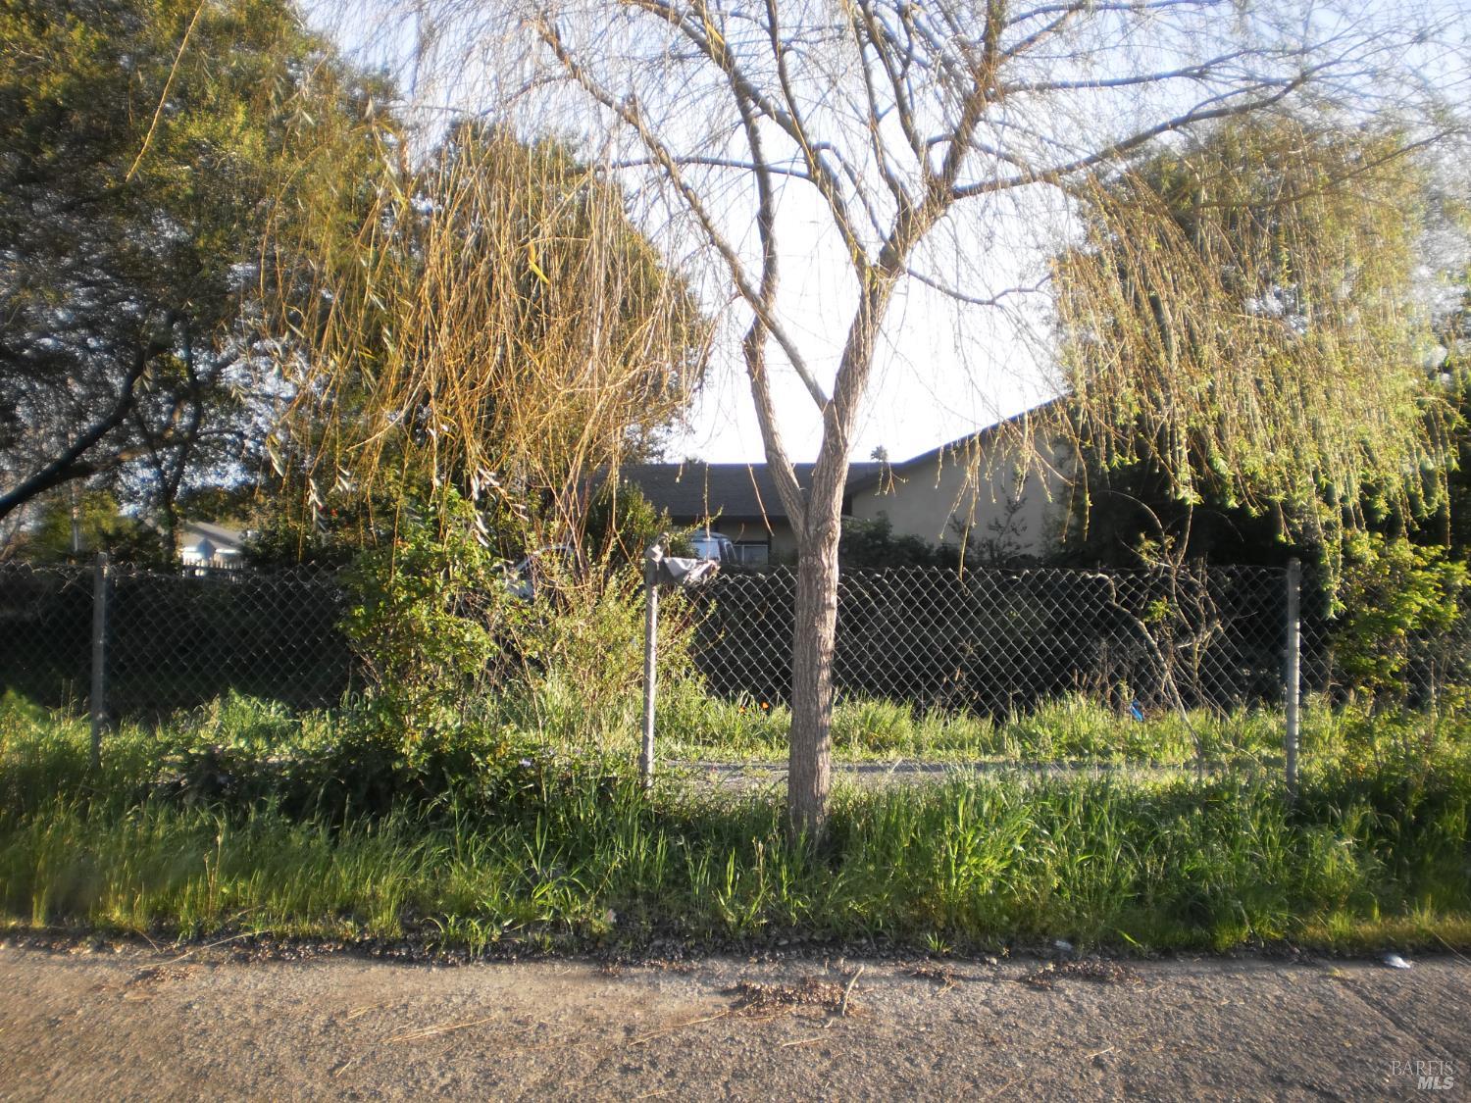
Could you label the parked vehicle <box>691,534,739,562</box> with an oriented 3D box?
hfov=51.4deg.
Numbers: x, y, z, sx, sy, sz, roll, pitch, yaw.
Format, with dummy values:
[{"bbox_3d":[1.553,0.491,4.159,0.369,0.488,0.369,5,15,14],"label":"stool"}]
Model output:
[{"bbox_3d":[-0.620,0.460,33.000,1.880,1.820,4.750,1,-1,12],"label":"parked vehicle"}]

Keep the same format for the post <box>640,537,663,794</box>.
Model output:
[{"bbox_3d":[-0.422,0.588,7.600,0.065,1.280,0.065,1,-1,11],"label":"post"}]

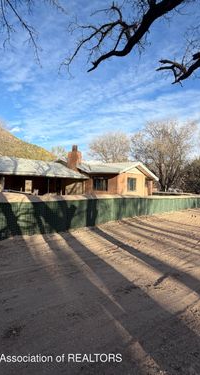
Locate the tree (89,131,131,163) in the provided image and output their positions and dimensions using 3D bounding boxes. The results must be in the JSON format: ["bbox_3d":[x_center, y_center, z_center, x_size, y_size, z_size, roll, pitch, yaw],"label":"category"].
[{"bbox_3d":[2.012,-4.897,39.953,8.600,12.500,8.400,2,1,0],"label":"tree"}]

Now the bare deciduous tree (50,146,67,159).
[{"bbox_3d":[-10.144,-4.525,49.960,6.000,11.000,6.000,2,1,0],"label":"bare deciduous tree"}]

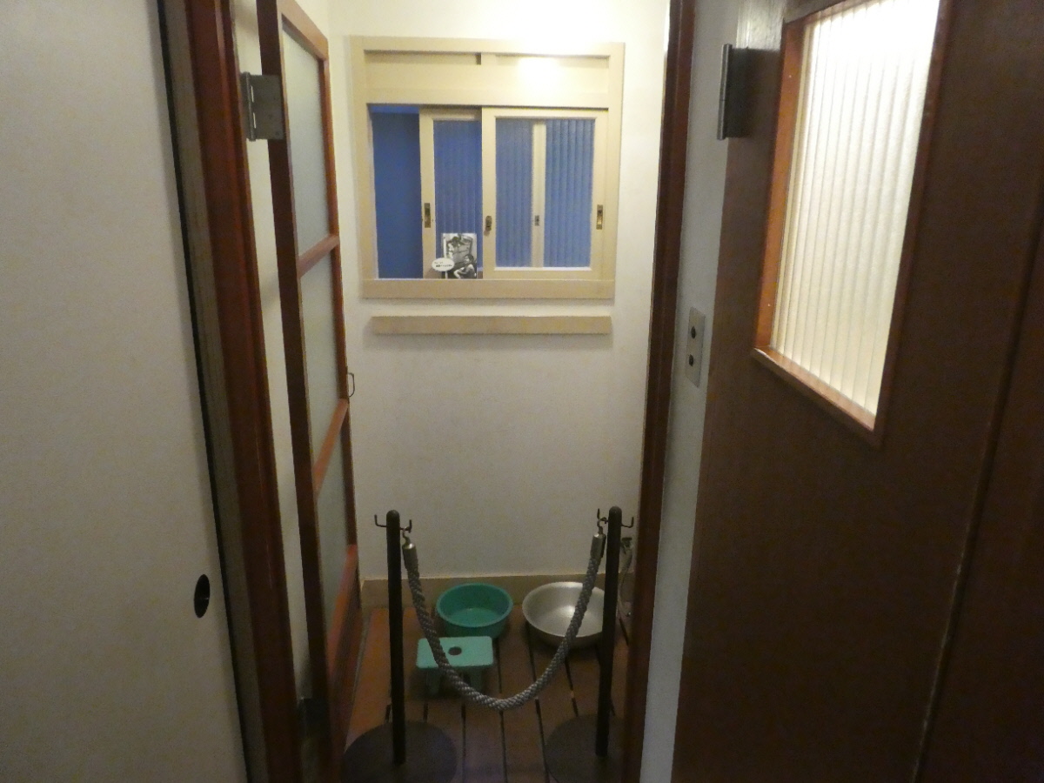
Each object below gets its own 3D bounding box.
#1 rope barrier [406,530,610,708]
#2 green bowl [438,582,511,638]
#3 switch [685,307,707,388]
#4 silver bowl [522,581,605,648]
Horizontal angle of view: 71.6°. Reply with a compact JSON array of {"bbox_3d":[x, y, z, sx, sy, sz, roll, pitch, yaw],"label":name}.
[{"bbox_3d":[-0.044,0.568,1.769,0.480,0.514,0.040,-1,16,-6],"label":"rope barrier"},{"bbox_3d":[-0.161,0.764,2.469,0.260,0.087,0.260,0,16,-4],"label":"green bowl"},{"bbox_3d":[0.286,-0.075,1.210,0.012,0.120,0.072,0,16,-4],"label":"switch"},{"bbox_3d":[0.165,0.771,2.447,0.329,0.093,0.329,1,16,0],"label":"silver bowl"}]

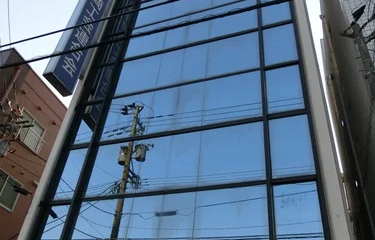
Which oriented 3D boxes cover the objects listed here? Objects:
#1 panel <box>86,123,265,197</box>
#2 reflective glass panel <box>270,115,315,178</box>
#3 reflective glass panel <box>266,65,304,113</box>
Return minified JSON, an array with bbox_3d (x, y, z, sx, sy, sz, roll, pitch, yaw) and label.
[{"bbox_3d":[-0.387,1.026,8.985,4.606,1.621,0.070,-9,-41,18],"label":"panel"},{"bbox_3d":[2.319,0.573,8.100,0.904,1.608,0.070,-9,-41,18],"label":"reflective glass panel"},{"bbox_3d":[2.466,-0.794,9.214,0.869,1.532,0.070,-9,-41,18],"label":"reflective glass panel"}]

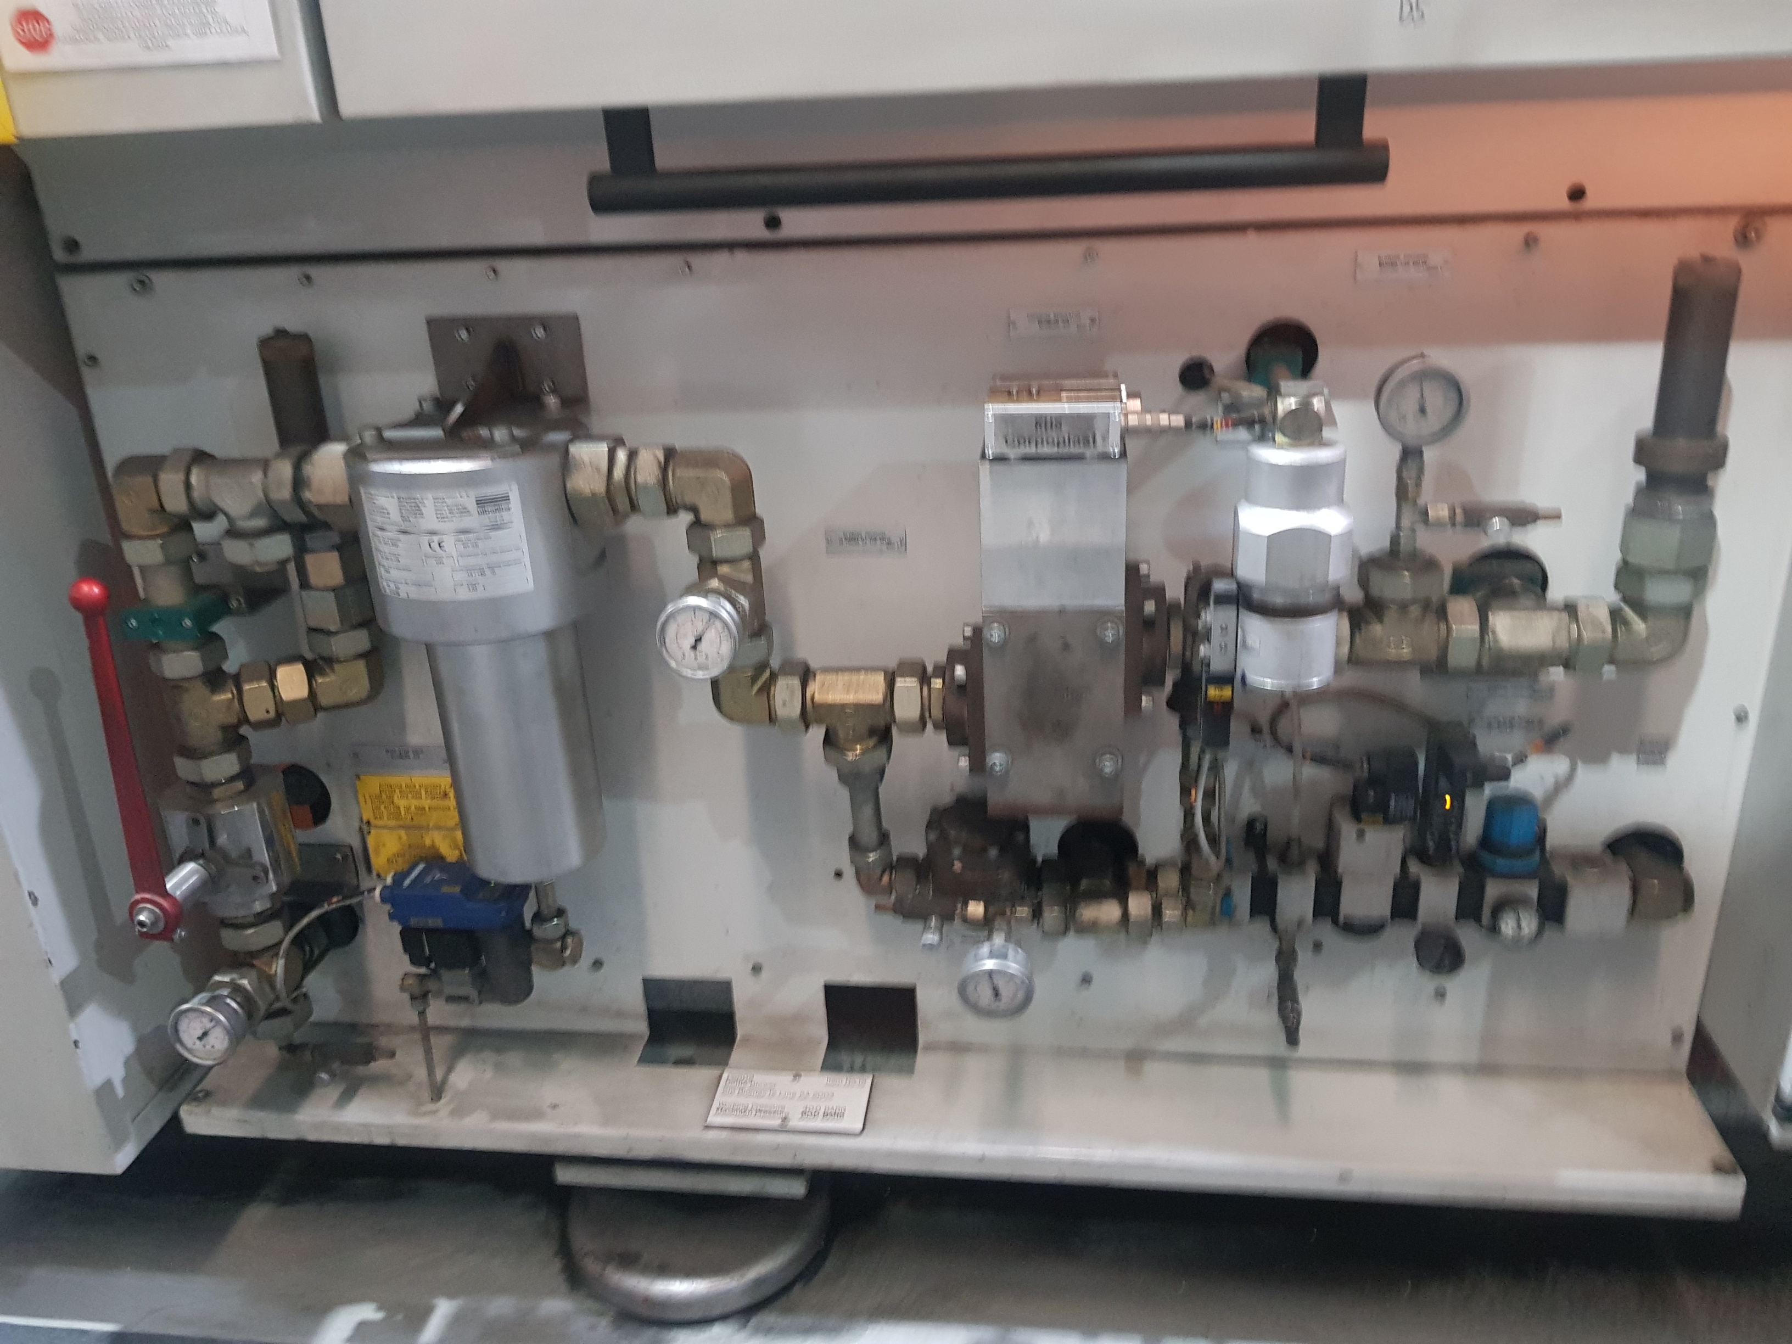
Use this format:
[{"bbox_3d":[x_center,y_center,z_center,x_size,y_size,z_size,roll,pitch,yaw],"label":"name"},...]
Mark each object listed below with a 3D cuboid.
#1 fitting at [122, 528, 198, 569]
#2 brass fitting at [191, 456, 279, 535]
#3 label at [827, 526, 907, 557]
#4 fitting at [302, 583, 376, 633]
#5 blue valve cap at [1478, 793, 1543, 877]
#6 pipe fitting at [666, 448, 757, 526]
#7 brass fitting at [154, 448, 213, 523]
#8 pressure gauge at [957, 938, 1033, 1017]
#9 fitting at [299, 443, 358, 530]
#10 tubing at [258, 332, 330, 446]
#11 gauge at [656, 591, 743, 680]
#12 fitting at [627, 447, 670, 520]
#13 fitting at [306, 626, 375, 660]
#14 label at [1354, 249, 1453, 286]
[{"bbox_3d":[-0.649,-0.110,1.188,0.061,0.026,0.060,0,20,7],"label":"fitting"},{"bbox_3d":[-0.519,-0.139,1.058,0.062,0.052,0.044,0,22,8],"label":"brass fitting"},{"bbox_3d":[-0.025,-0.109,1.133,0.068,0.021,0.002,0,22,8],"label":"label"},{"bbox_3d":[-0.450,-0.053,1.086,0.053,0.032,0.051,0,21,8],"label":"fitting"},{"bbox_3d":[0.496,0.129,1.088,0.047,0.058,0.047,0,22,8],"label":"blue valve cap"},{"bbox_3d":[-0.159,-0.161,1.169,0.068,0.060,0.054,0,21,7],"label":"pipe fitting"},{"bbox_3d":[-0.539,-0.141,1.019,0.027,0.054,0.053,0,21,8],"label":"brass fitting"},{"bbox_3d":[0.082,0.245,1.087,0.061,0.061,0.042,0,22,8],"label":"pressure gauge"},{"bbox_3d":[-0.497,-0.166,1.212,0.043,0.078,0.076,0,21,7],"label":"fitting"},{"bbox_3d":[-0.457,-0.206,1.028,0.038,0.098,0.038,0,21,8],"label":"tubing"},{"bbox_3d":[-0.139,-0.033,0.979,0.062,0.062,0.042,0,22,8],"label":"gauge"},{"bbox_3d":[-0.204,-0.157,1.114,0.025,0.060,0.060,0,20,7],"label":"fitting"},{"bbox_3d":[-0.453,-0.023,1.096,0.052,0.023,0.052,0,22,8],"label":"fitting"},{"bbox_3d":[0.354,-0.282,0.939,0.066,0.023,0.002,0,21,8],"label":"label"}]

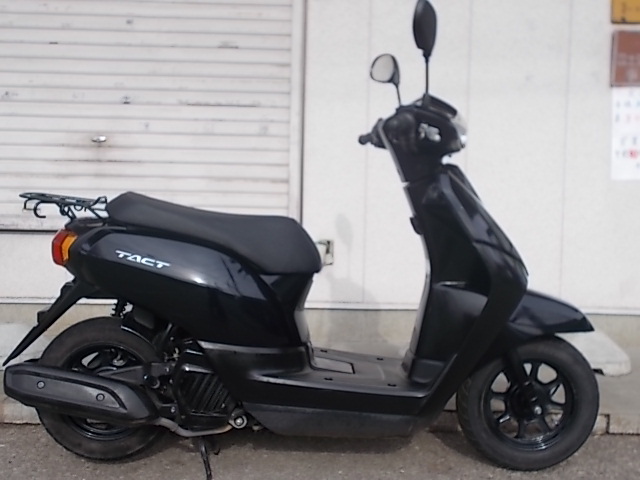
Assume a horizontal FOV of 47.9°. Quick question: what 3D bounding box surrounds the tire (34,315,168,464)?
[{"bbox_3d":[-0.594,0.413,2.000,0.402,0.402,0.085,1,4,-5],"label":"tire"}]

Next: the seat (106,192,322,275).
[{"bbox_3d":[-0.288,-0.021,1.997,0.600,0.210,0.270,1,4,-5],"label":"seat"}]

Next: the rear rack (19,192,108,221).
[{"bbox_3d":[-0.688,-0.093,1.957,0.225,0.070,0.210,1,4,-5],"label":"rear rack"}]

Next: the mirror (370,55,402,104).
[{"bbox_3d":[0.204,-0.495,2.229,0.060,0.165,0.125,0,4,-22],"label":"mirror"}]

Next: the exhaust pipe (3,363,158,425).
[{"bbox_3d":[-0.614,0.394,1.881,0.390,0.115,0.130,11,3,-6],"label":"exhaust pipe"}]

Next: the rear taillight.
[{"bbox_3d":[-0.663,0.021,1.877,0.070,0.097,0.090,0,4,-16],"label":"rear taillight"}]

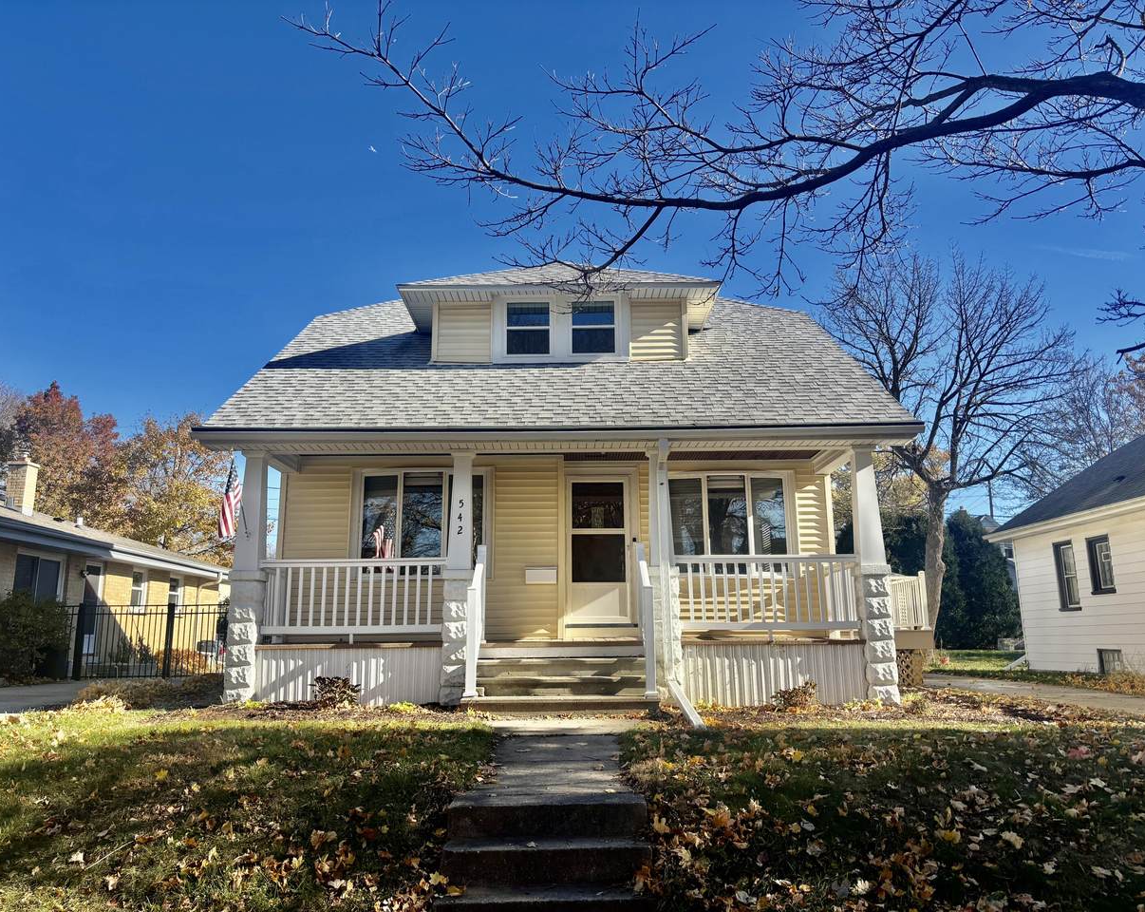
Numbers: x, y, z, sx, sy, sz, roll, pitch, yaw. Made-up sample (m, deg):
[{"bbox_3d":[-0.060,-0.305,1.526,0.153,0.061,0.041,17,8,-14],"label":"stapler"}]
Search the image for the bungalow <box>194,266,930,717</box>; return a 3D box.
[{"bbox_3d":[-0.129,0.260,15.974,8.400,7.200,11.600,-1,-12,0],"label":"bungalow"}]

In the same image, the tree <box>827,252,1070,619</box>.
[{"bbox_3d":[10.774,0.010,25.422,7.200,11.300,7.000,-1,-12,0],"label":"tree"}]

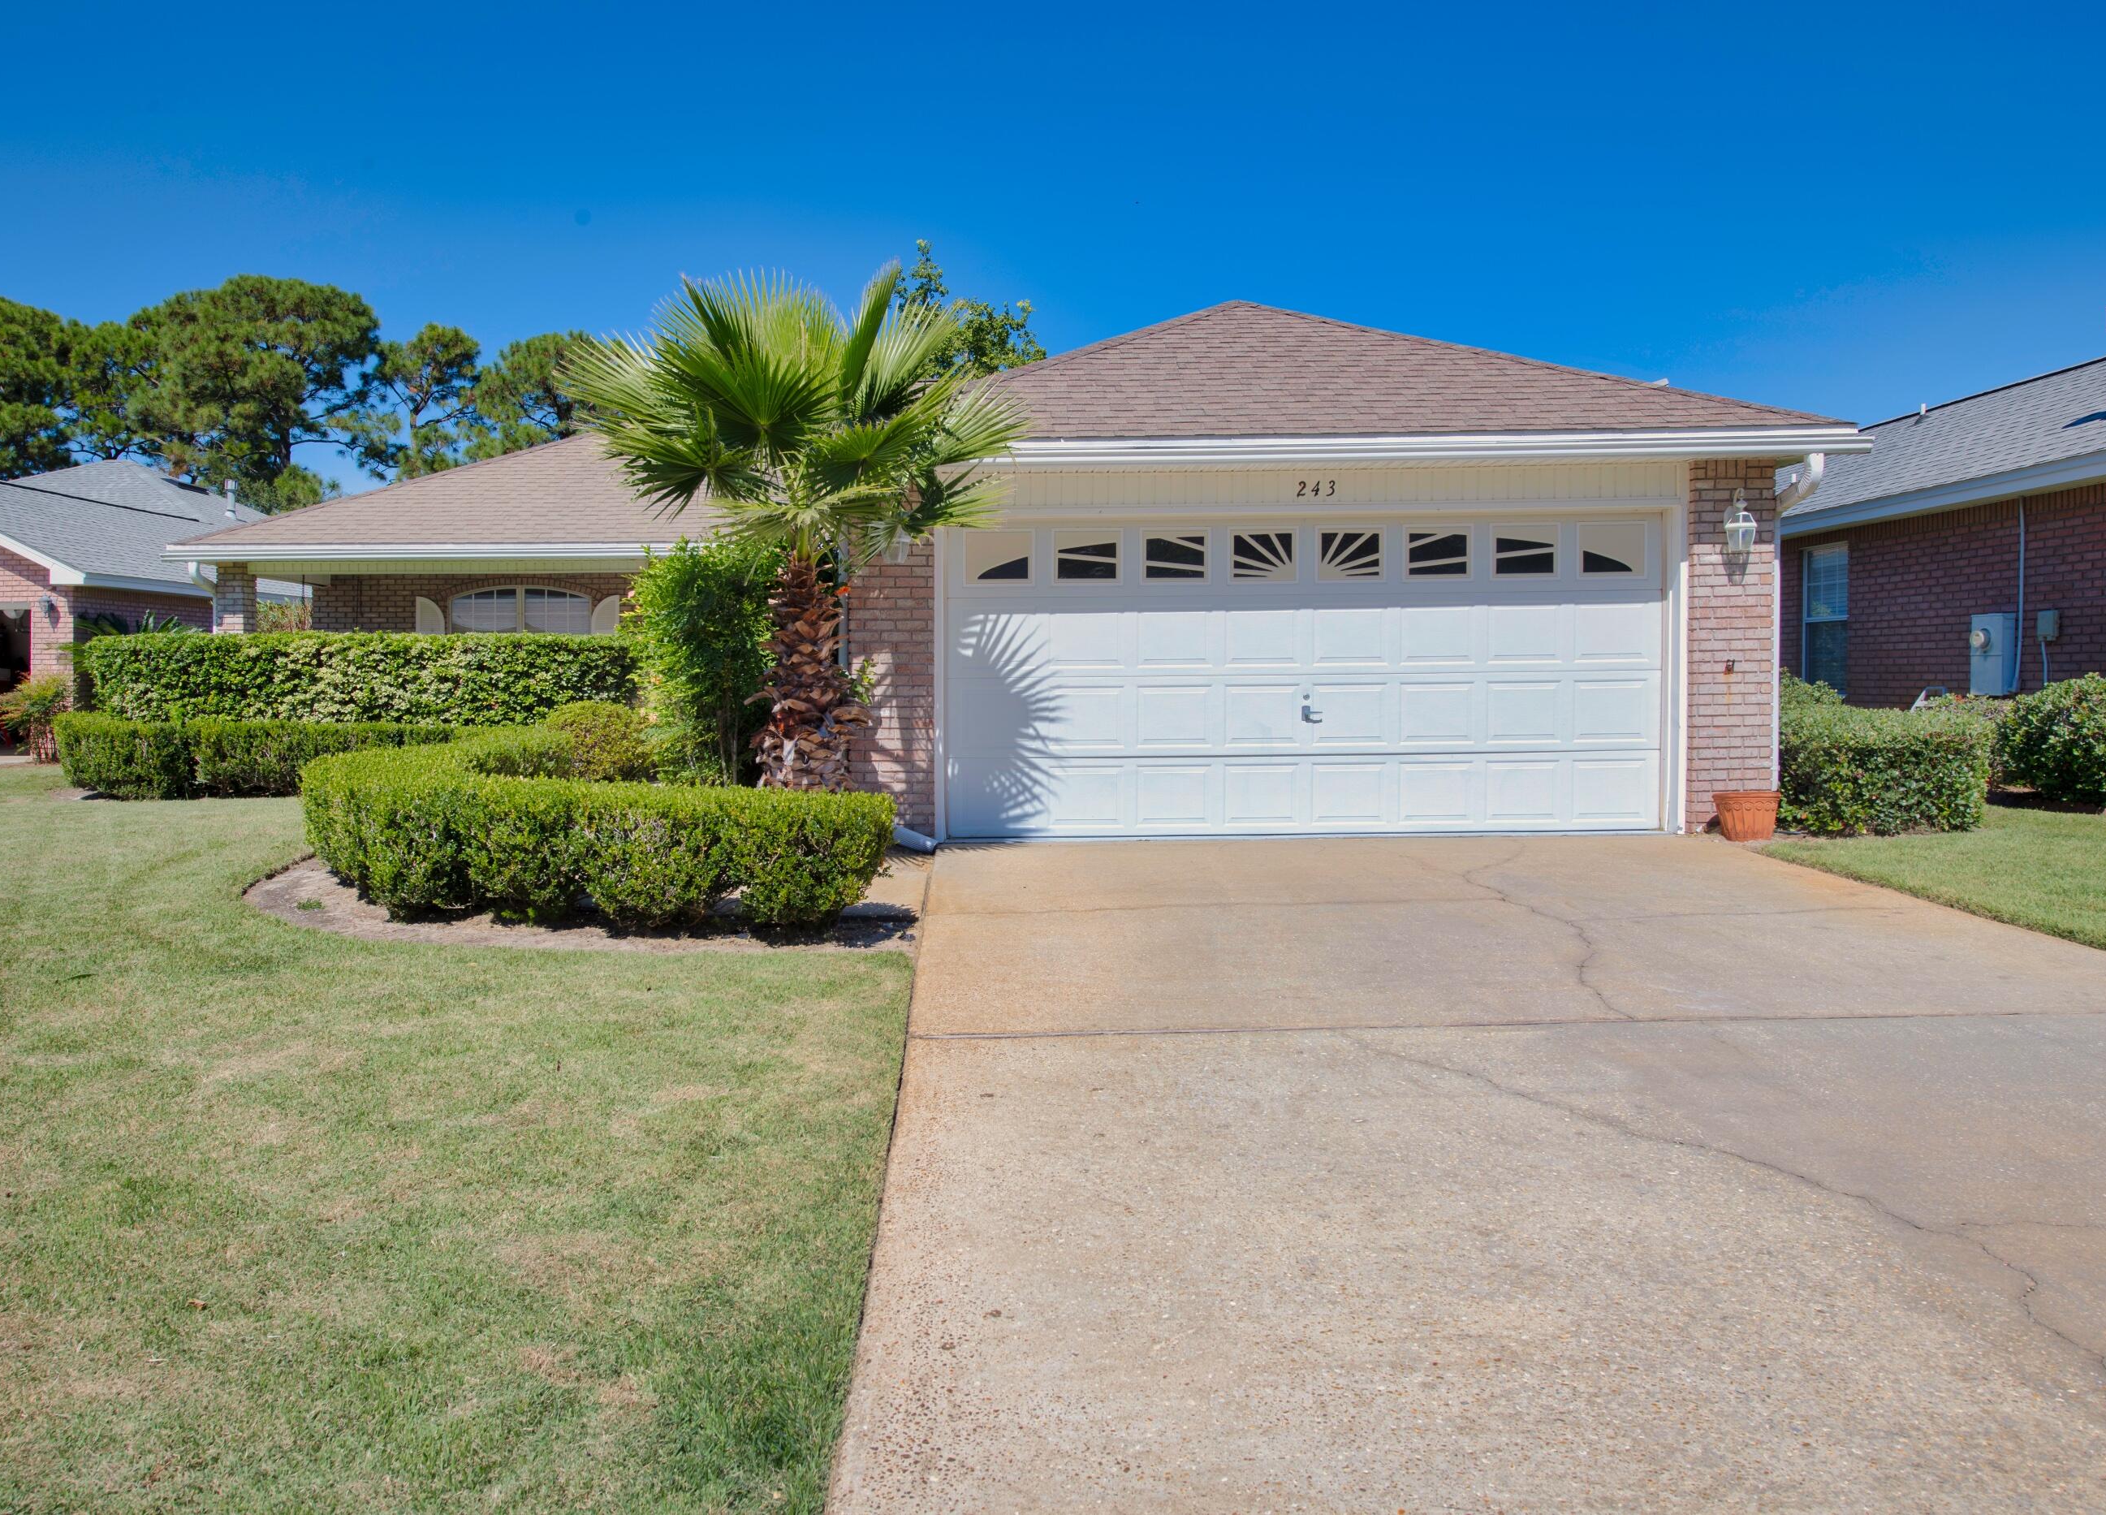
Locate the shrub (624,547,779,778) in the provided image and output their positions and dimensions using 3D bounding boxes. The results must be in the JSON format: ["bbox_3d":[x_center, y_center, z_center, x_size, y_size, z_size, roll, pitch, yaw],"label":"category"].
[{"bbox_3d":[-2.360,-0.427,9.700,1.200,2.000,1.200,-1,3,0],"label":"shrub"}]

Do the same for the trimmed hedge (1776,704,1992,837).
[{"bbox_3d":[5.496,0.052,10.150,1.450,0.770,1.350,-1,3,0],"label":"trimmed hedge"}]

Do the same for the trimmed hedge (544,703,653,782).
[{"bbox_3d":[-3.884,-0.049,12.400,0.950,0.880,0.950,-1,3,0],"label":"trimmed hedge"}]

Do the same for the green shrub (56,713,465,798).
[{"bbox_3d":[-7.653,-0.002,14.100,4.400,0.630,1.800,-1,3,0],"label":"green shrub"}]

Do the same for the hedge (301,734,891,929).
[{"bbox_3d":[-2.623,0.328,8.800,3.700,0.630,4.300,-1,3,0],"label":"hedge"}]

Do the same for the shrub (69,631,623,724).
[{"bbox_3d":[-7.408,-0.581,15.800,5.900,1.530,1.100,-1,3,0],"label":"shrub"}]

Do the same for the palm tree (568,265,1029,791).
[{"bbox_3d":[-1.518,-1.129,8.600,2.720,3.550,2.600,-1,3,0],"label":"palm tree"}]

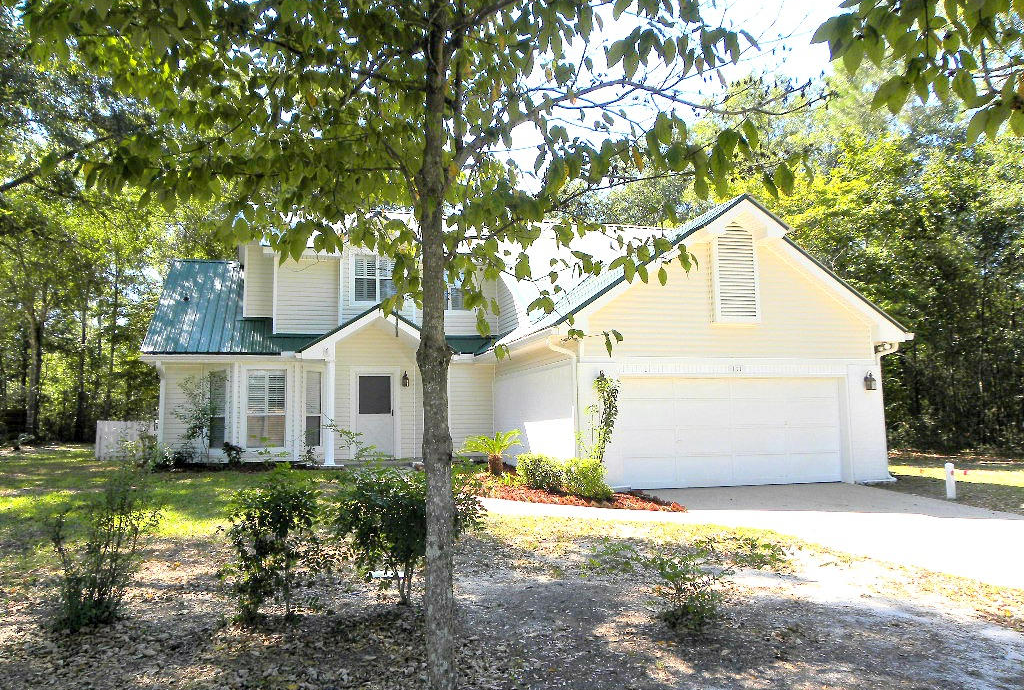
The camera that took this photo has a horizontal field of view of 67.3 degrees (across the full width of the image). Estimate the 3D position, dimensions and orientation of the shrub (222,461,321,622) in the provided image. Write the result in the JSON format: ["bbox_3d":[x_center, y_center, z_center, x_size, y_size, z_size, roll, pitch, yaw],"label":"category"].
[{"bbox_3d":[-1.833,1.496,5.887,0.750,1.178,0.713,1,-6,-17],"label":"shrub"}]

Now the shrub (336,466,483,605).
[{"bbox_3d":[-0.866,1.562,6.423,1.189,1.113,1.070,0,-5,-8],"label":"shrub"}]

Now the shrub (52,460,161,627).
[{"bbox_3d":[-3.034,1.493,5.792,0.810,1.203,0.770,2,-6,-27],"label":"shrub"}]

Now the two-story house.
[{"bbox_3d":[-1.105,-0.506,20.161,15.540,7.600,13.750,1,-6,-15],"label":"two-story house"}]

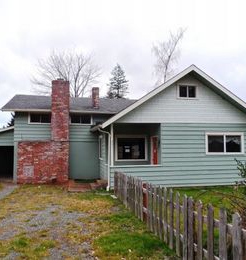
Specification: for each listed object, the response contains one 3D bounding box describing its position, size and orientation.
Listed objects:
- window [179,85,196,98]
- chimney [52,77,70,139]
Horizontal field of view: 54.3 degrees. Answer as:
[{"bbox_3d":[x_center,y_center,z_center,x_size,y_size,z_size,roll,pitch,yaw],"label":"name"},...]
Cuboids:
[{"bbox_3d":[3.049,-1.832,11.443,0.952,0.690,0.120,1,-3,-13],"label":"window"},{"bbox_3d":[-3.515,-1.102,13.597,0.946,3.431,0.700,1,-3,-13],"label":"chimney"}]

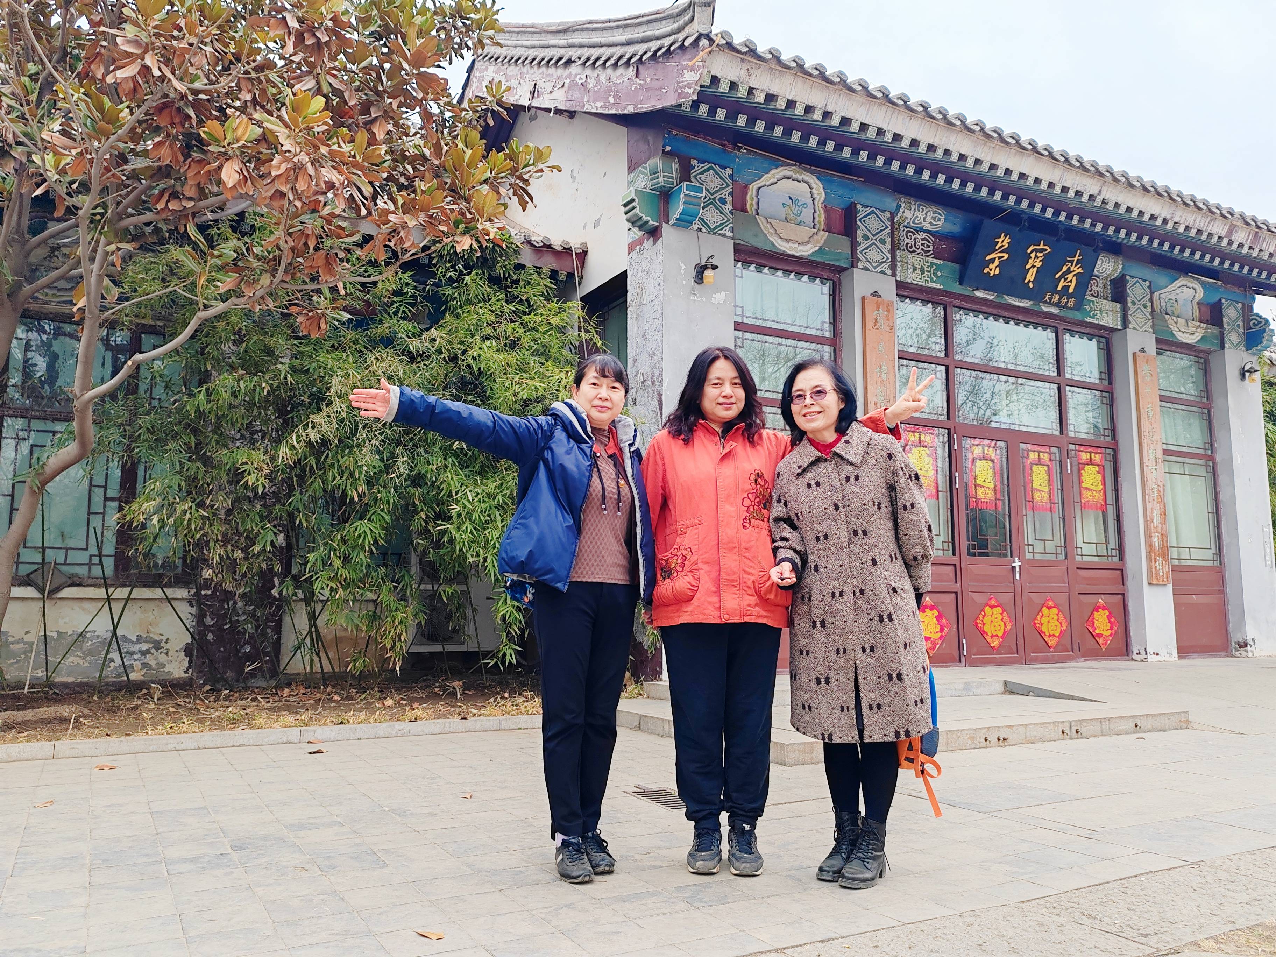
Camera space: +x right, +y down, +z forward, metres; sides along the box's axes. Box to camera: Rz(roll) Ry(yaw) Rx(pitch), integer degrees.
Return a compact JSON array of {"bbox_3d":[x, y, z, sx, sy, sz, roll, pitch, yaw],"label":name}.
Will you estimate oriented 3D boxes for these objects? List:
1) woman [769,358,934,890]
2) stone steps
[{"bbox_3d":[0.647,0.405,3.100,0.500,1.584,0.370,-2,-8,18],"label":"woman"},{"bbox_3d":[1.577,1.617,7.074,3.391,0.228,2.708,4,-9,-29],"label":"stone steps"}]

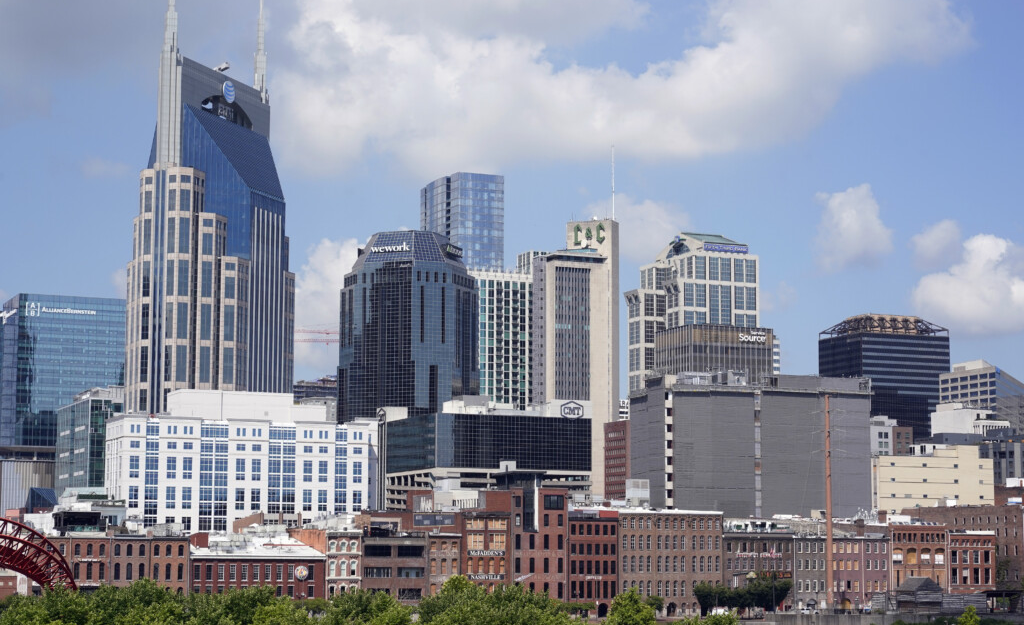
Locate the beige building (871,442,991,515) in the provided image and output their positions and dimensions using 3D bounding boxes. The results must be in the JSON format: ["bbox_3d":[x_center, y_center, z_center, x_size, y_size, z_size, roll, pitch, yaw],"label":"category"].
[{"bbox_3d":[111.840,55.030,569.600,41.000,32.000,28.000,3,-8,-24],"label":"beige building"}]

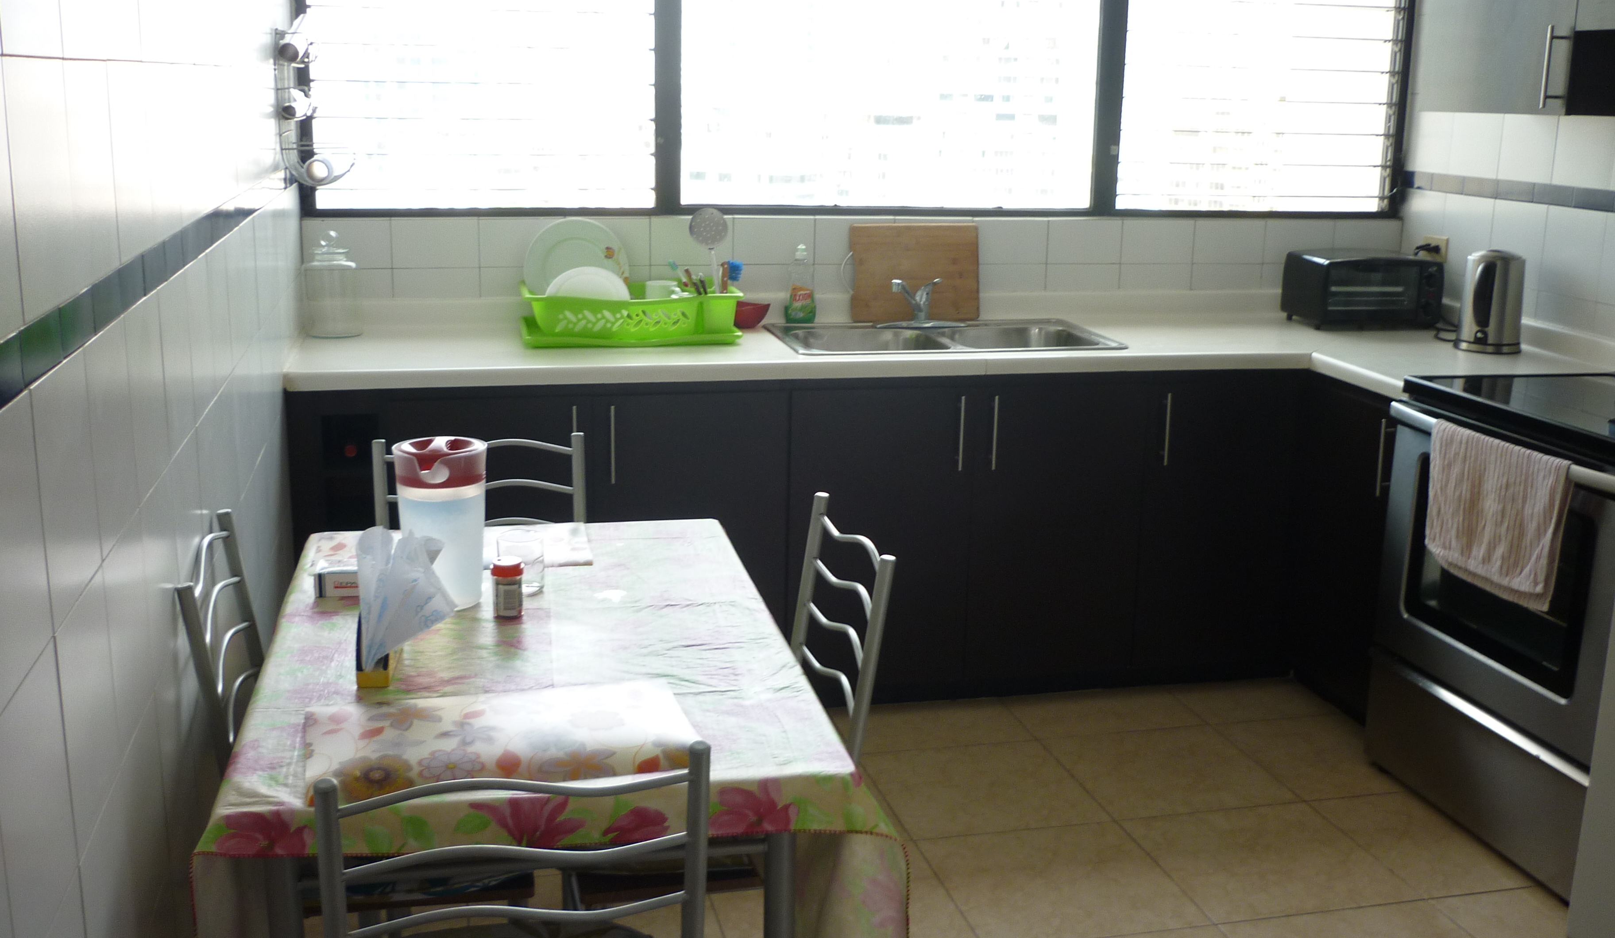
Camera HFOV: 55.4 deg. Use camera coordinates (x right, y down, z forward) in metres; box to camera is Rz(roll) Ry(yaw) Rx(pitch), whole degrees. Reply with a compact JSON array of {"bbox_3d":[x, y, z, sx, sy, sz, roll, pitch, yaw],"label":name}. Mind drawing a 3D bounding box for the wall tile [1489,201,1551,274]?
[{"bbox_3d":[1.856,-0.589,4.024,0.010,0.207,0.207,-2,14,-13],"label":"wall tile"}]

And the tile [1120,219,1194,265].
[{"bbox_3d":[0.990,-0.642,4.352,0.220,0.127,0.010,-2,14,-14],"label":"tile"}]

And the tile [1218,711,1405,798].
[{"bbox_3d":[1.248,0.673,3.620,0.437,0.010,0.437,-2,14,-13],"label":"tile"}]

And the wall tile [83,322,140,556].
[{"bbox_3d":[-0.738,-0.036,1.626,0.010,0.215,0.215,-2,14,-13],"label":"wall tile"}]

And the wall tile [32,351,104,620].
[{"bbox_3d":[-0.658,0.011,1.368,0.010,0.207,0.205,-2,14,-13],"label":"wall tile"}]

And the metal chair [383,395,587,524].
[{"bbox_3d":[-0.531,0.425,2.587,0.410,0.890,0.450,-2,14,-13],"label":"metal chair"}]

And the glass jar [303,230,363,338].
[{"bbox_3d":[-1.145,-0.447,3.704,0.130,0.250,0.130,-2,14,-13],"label":"glass jar"}]

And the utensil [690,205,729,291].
[{"bbox_3d":[-0.224,-0.493,3.805,0.097,0.305,0.040,-14,17,-10],"label":"utensil"}]

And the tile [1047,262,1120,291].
[{"bbox_3d":[0.797,-0.551,4.439,0.226,0.080,0.010,-2,14,-12],"label":"tile"}]

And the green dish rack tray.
[{"bbox_3d":[-0.438,-0.383,3.771,0.520,0.130,0.320,-2,14,-14],"label":"green dish rack tray"}]

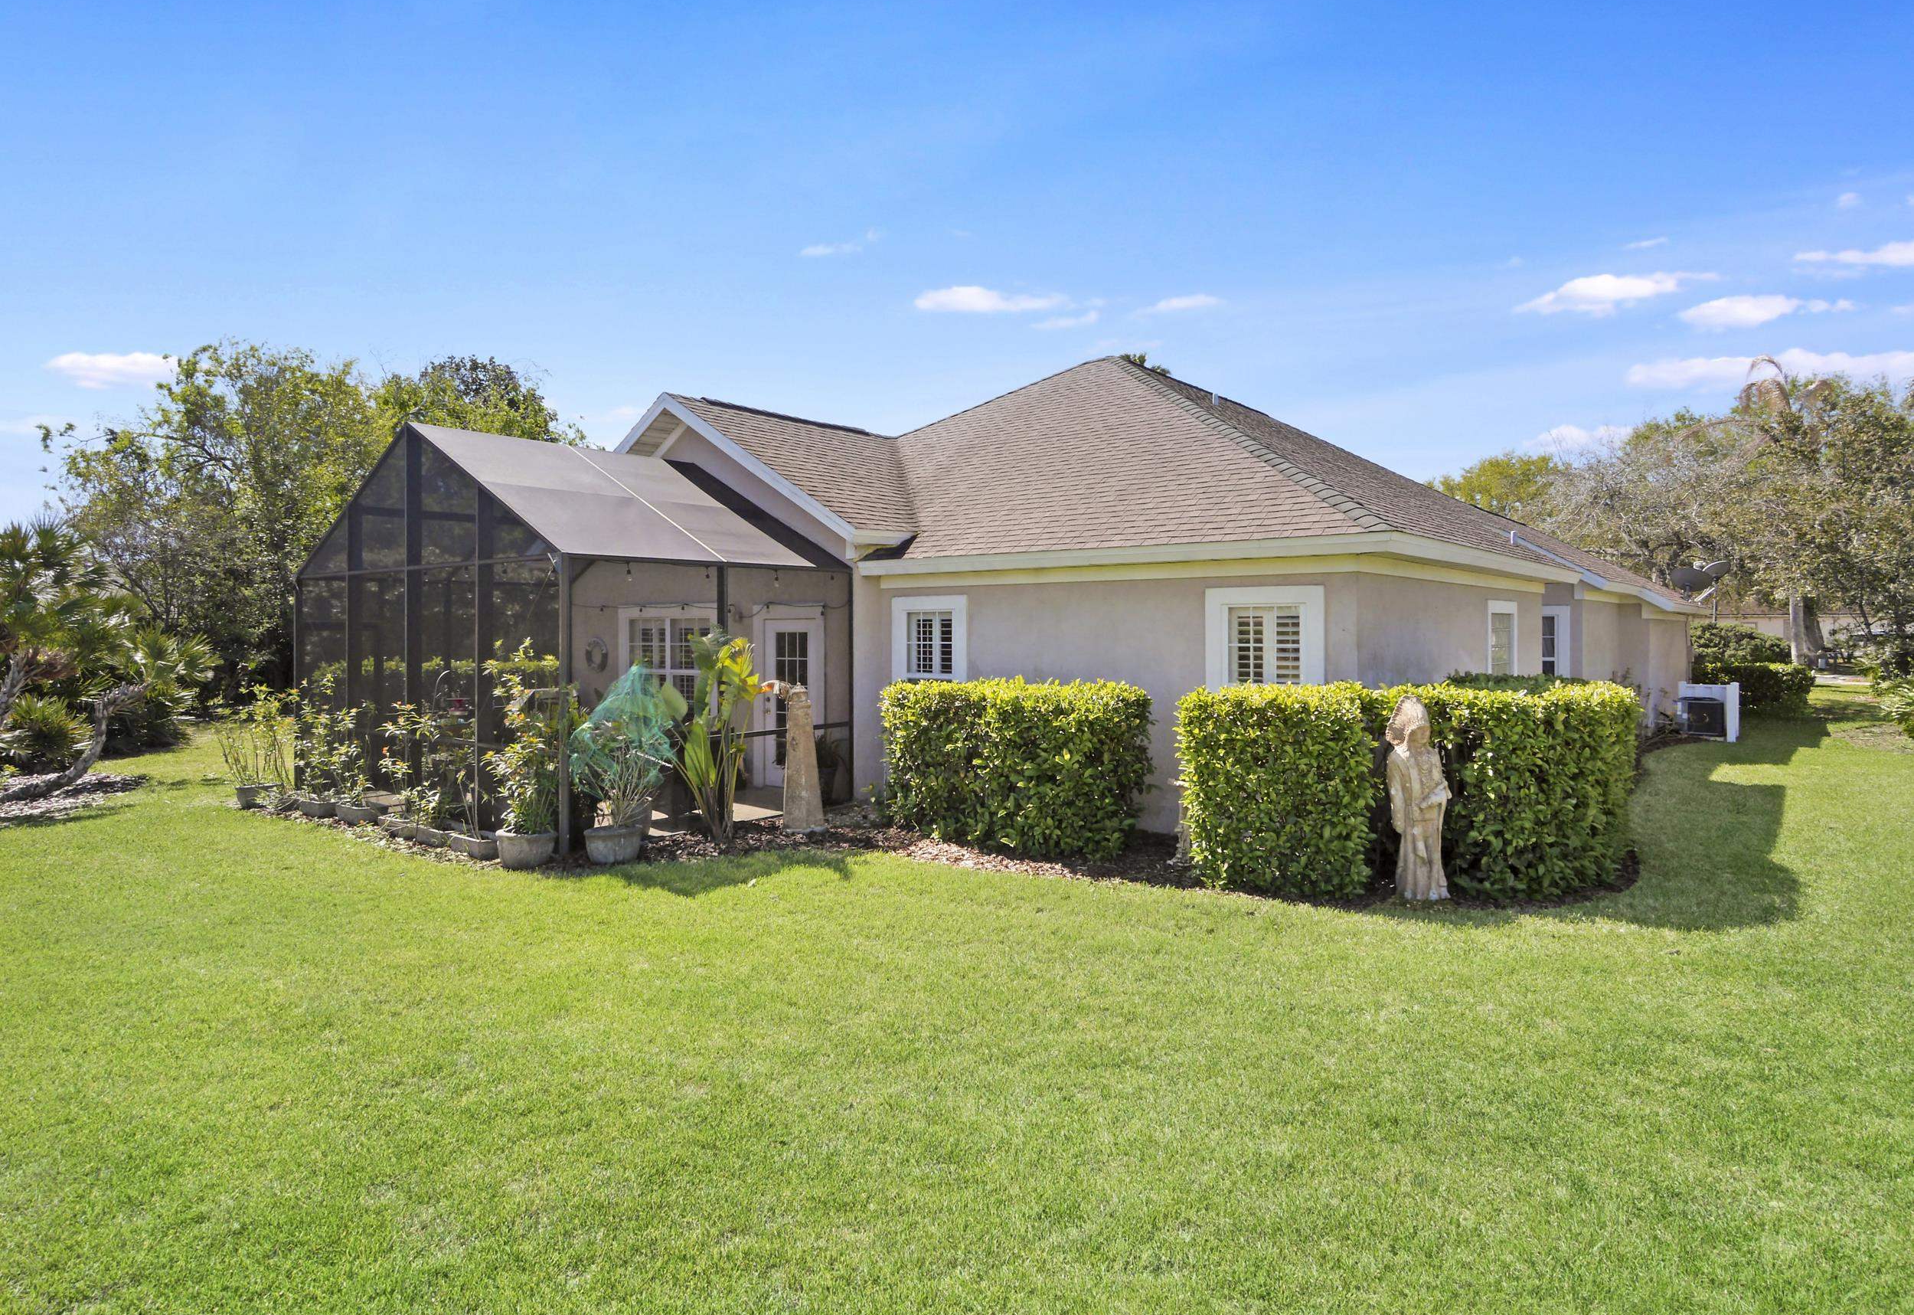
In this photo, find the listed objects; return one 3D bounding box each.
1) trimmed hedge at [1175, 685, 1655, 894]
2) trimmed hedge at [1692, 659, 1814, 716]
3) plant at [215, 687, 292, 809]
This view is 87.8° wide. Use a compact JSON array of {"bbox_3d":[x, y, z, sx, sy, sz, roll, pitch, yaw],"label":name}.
[{"bbox_3d":[3.645,0.979,8.329,3.450,1.550,1.750,0,2,13],"label":"trimmed hedge"},{"bbox_3d":[17.796,0.694,22.584,2.500,1.180,1.700,1,2,37],"label":"trimmed hedge"},{"bbox_3d":[-8.204,1.036,11.631,0.760,1.400,0.740,-1,2,-35],"label":"plant"}]

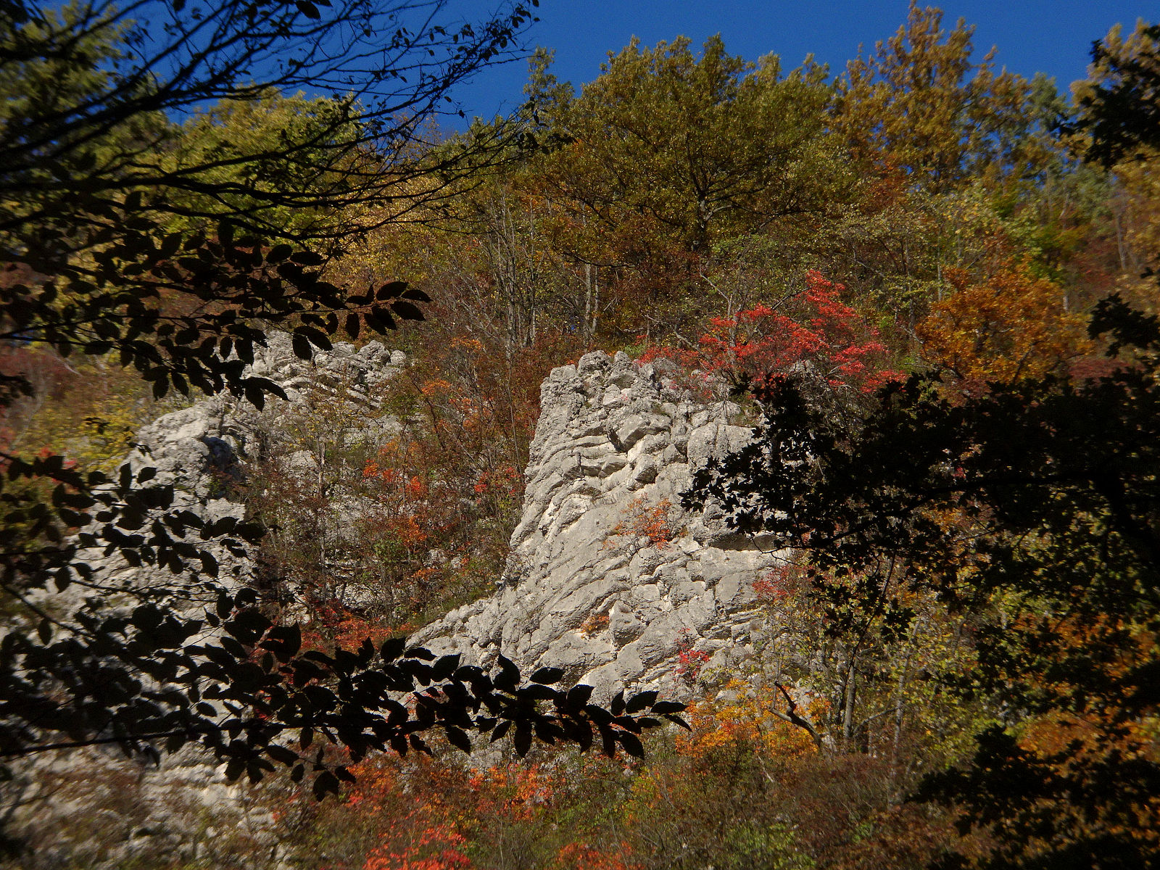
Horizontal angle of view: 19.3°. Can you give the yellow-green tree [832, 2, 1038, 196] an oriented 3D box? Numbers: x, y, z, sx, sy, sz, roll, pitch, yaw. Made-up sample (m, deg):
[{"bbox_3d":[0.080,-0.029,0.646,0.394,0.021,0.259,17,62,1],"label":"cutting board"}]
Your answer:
[{"bbox_3d":[10.280,-9.230,99.041,6.000,7.000,5.800,-2,-16,6],"label":"yellow-green tree"}]

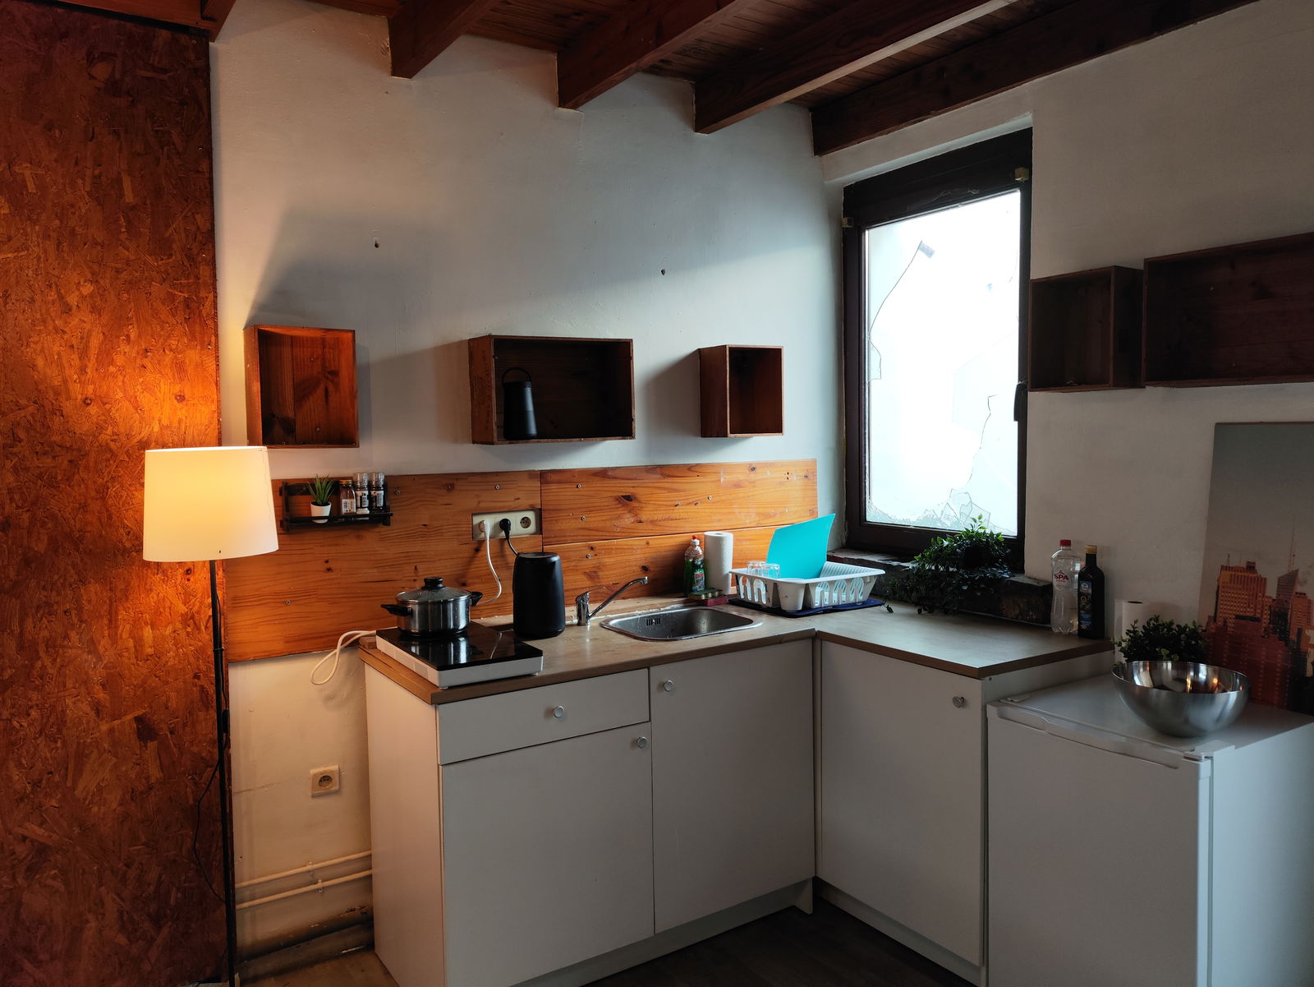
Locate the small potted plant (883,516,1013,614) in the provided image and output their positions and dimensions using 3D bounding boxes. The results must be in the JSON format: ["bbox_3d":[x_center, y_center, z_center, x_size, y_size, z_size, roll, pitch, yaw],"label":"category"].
[{"bbox_3d":[1.032,0.243,3.164,0.261,0.311,0.422,-3,3,-33],"label":"small potted plant"}]

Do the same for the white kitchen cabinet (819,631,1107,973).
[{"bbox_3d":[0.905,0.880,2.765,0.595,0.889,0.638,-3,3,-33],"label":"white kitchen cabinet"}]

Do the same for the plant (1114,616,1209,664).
[{"bbox_3d":[1.311,0.426,2.368,0.210,0.205,0.210,-3,4,-33],"label":"plant"}]

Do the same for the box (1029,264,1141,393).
[{"bbox_3d":[1.230,-0.457,2.611,0.168,0.326,0.252,-3,4,-33],"label":"box"}]

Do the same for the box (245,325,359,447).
[{"bbox_3d":[-0.976,-0.287,2.504,0.248,0.315,0.191,-3,3,-33],"label":"box"}]

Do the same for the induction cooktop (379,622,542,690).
[{"bbox_3d":[-0.555,0.432,2.500,0.275,0.058,0.540,-3,4,-33],"label":"induction cooktop"}]

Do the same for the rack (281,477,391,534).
[{"bbox_3d":[-0.912,0.028,2.601,0.291,0.144,0.082,-3,3,-33],"label":"rack"}]

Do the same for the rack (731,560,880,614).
[{"bbox_3d":[0.551,0.338,3.296,0.450,0.110,0.335,-3,4,-34],"label":"rack"}]

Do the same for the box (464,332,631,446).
[{"bbox_3d":[-0.331,-0.326,2.933,0.493,0.325,0.179,-3,3,-33],"label":"box"}]

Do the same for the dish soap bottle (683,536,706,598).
[{"bbox_3d":[0.142,0.268,3.401,0.088,0.223,0.055,-3,4,-33],"label":"dish soap bottle"}]

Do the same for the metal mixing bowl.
[{"bbox_3d":[1.196,0.480,2.087,0.280,0.130,0.280,-1,3,0],"label":"metal mixing bowl"}]

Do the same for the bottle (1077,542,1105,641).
[{"bbox_3d":[1.275,0.285,2.677,0.057,0.268,0.057,-2,3,-23],"label":"bottle"}]

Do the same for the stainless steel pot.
[{"bbox_3d":[-0.649,0.318,2.655,0.301,0.151,0.209,-3,3,-37],"label":"stainless steel pot"}]

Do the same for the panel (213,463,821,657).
[{"bbox_3d":[-0.263,0.169,3.093,2.206,0.515,0.025,-3,3,-33],"label":"panel"}]

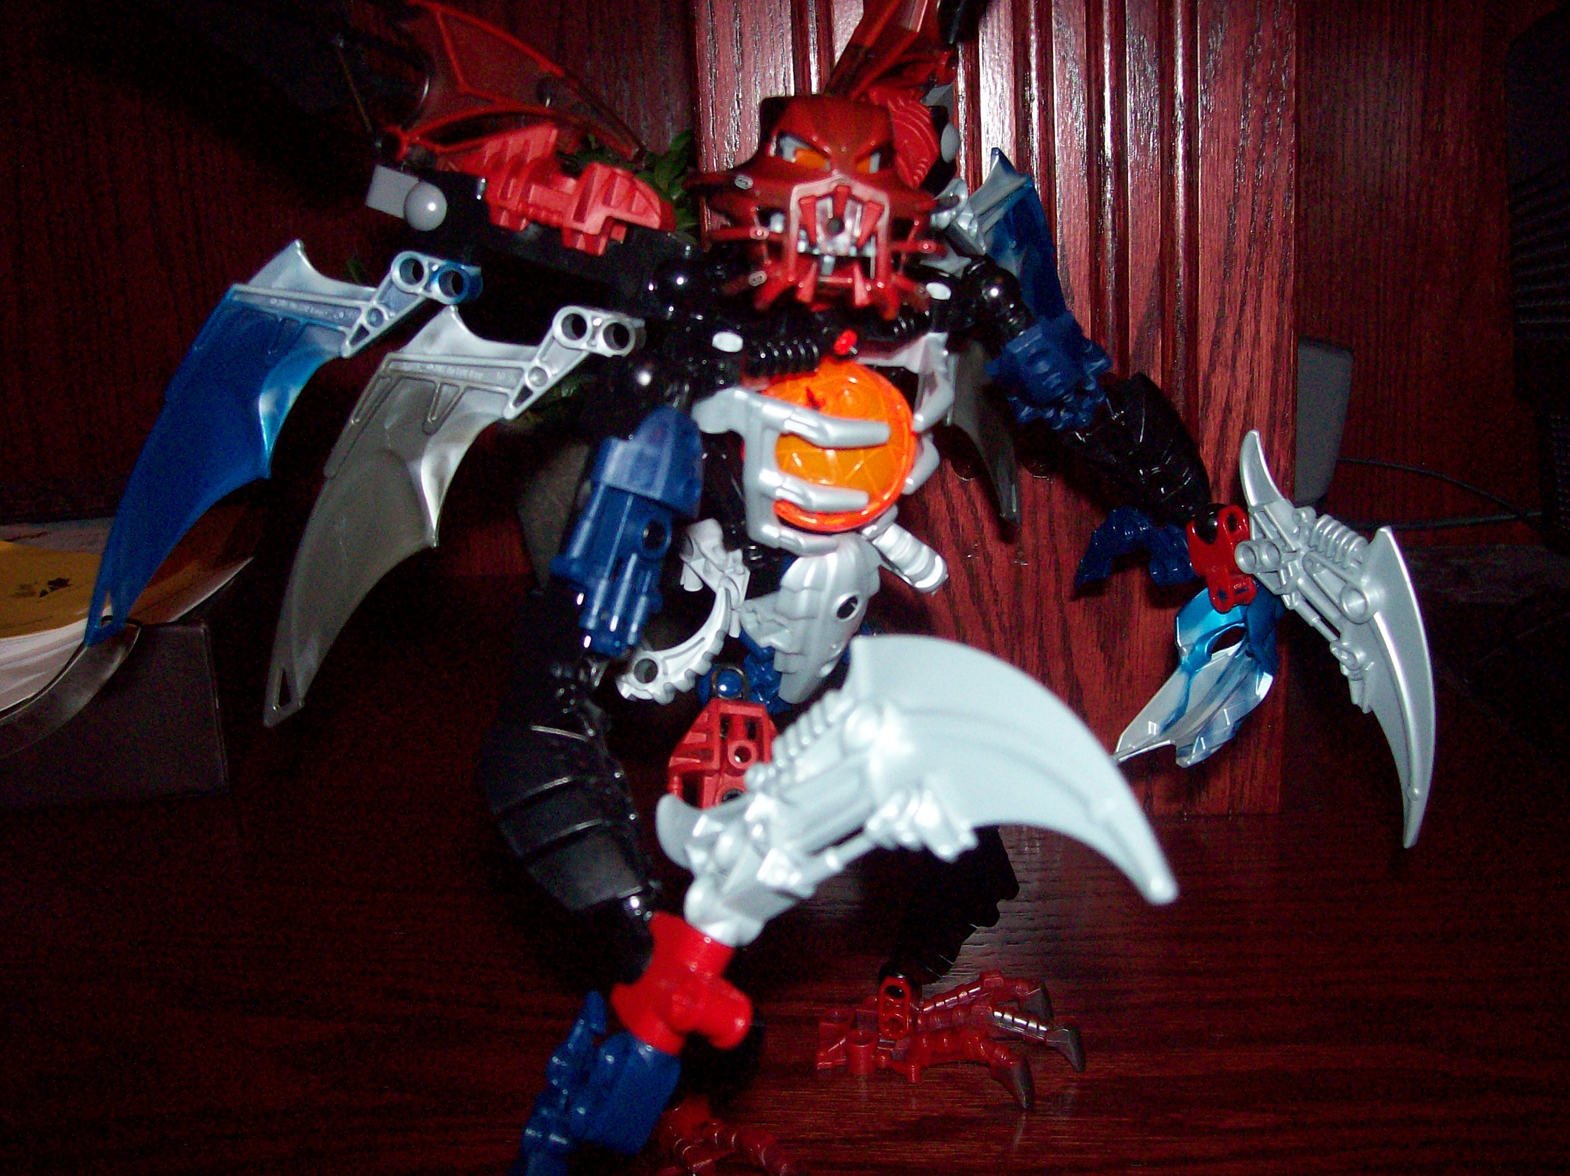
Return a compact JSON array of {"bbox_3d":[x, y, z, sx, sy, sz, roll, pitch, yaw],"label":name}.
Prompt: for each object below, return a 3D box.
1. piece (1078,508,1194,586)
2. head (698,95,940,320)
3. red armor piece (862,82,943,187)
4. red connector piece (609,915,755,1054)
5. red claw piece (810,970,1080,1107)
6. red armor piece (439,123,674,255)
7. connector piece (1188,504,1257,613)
[{"bbox_3d":[0.079,-0.009,0.369,0.026,0.017,0.015,4,16,29],"label":"piece"},{"bbox_3d":[0.007,-0.079,0.338,0.047,0.044,0.038,0,12,-18],"label":"head"},{"bbox_3d":[0.025,-0.097,0.350,0.018,0.021,0.032,2,15,20],"label":"red armor piece"},{"bbox_3d":[-0.015,0.058,0.236,0.021,0.017,0.011,32,3,33],"label":"red connector piece"},{"bbox_3d":[0.039,0.108,0.395,0.063,0.022,0.038,-2,12,5],"label":"red claw piece"},{"bbox_3d":[-0.044,-0.079,0.320,0.047,0.019,0.023,16,13,-3],"label":"red armor piece"},{"bbox_3d":[0.095,-0.006,0.356,0.015,0.024,0.010,-15,0,34],"label":"connector piece"}]

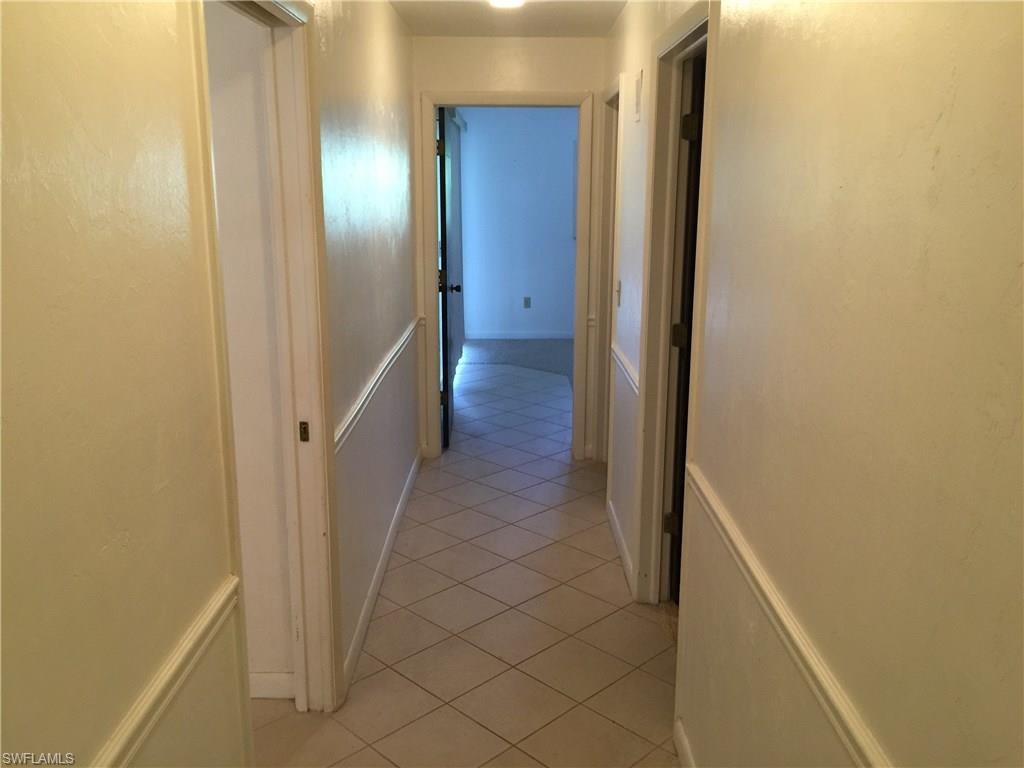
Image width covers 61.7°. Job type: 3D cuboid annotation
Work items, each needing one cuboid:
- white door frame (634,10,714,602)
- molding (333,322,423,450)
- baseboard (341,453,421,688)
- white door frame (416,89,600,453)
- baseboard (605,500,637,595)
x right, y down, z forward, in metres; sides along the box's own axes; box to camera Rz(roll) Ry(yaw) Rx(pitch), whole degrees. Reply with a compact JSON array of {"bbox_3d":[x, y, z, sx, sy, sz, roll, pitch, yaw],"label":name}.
[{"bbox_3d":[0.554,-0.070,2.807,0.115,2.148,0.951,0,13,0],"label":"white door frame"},{"bbox_3d":[-0.547,-0.092,3.870,0.022,0.062,2.468,0,13,0],"label":"molding"},{"bbox_3d":[-0.553,0.697,4.045,0.014,0.088,2.485,0,13,0],"label":"baseboard"},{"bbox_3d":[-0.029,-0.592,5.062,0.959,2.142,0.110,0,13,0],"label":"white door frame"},{"bbox_3d":[0.498,0.732,3.906,0.014,0.088,0.861,0,13,0],"label":"baseboard"}]

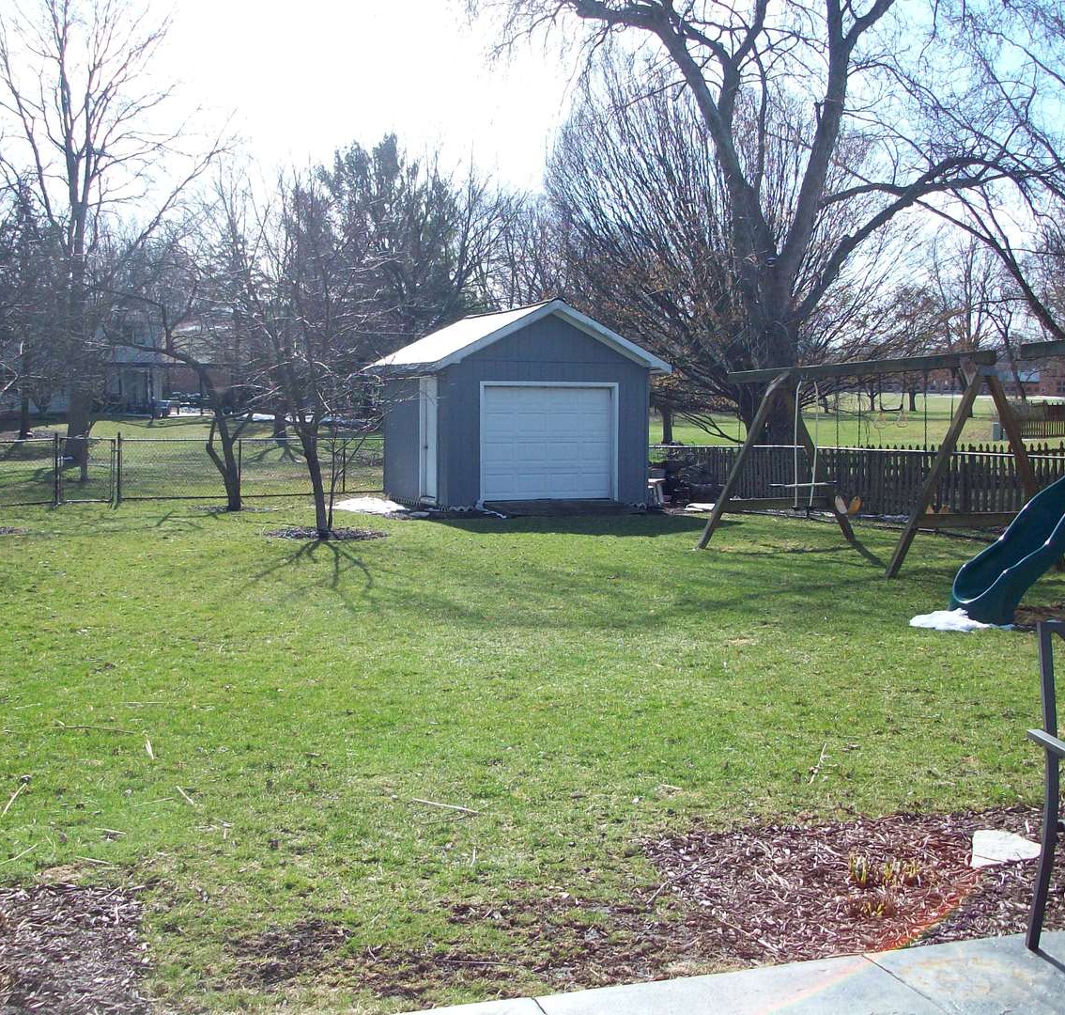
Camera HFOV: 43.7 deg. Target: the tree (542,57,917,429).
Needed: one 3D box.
[{"bbox_3d":[5.441,-6.569,35.612,9.916,11.236,9.712,0,4,0],"label":"tree"}]

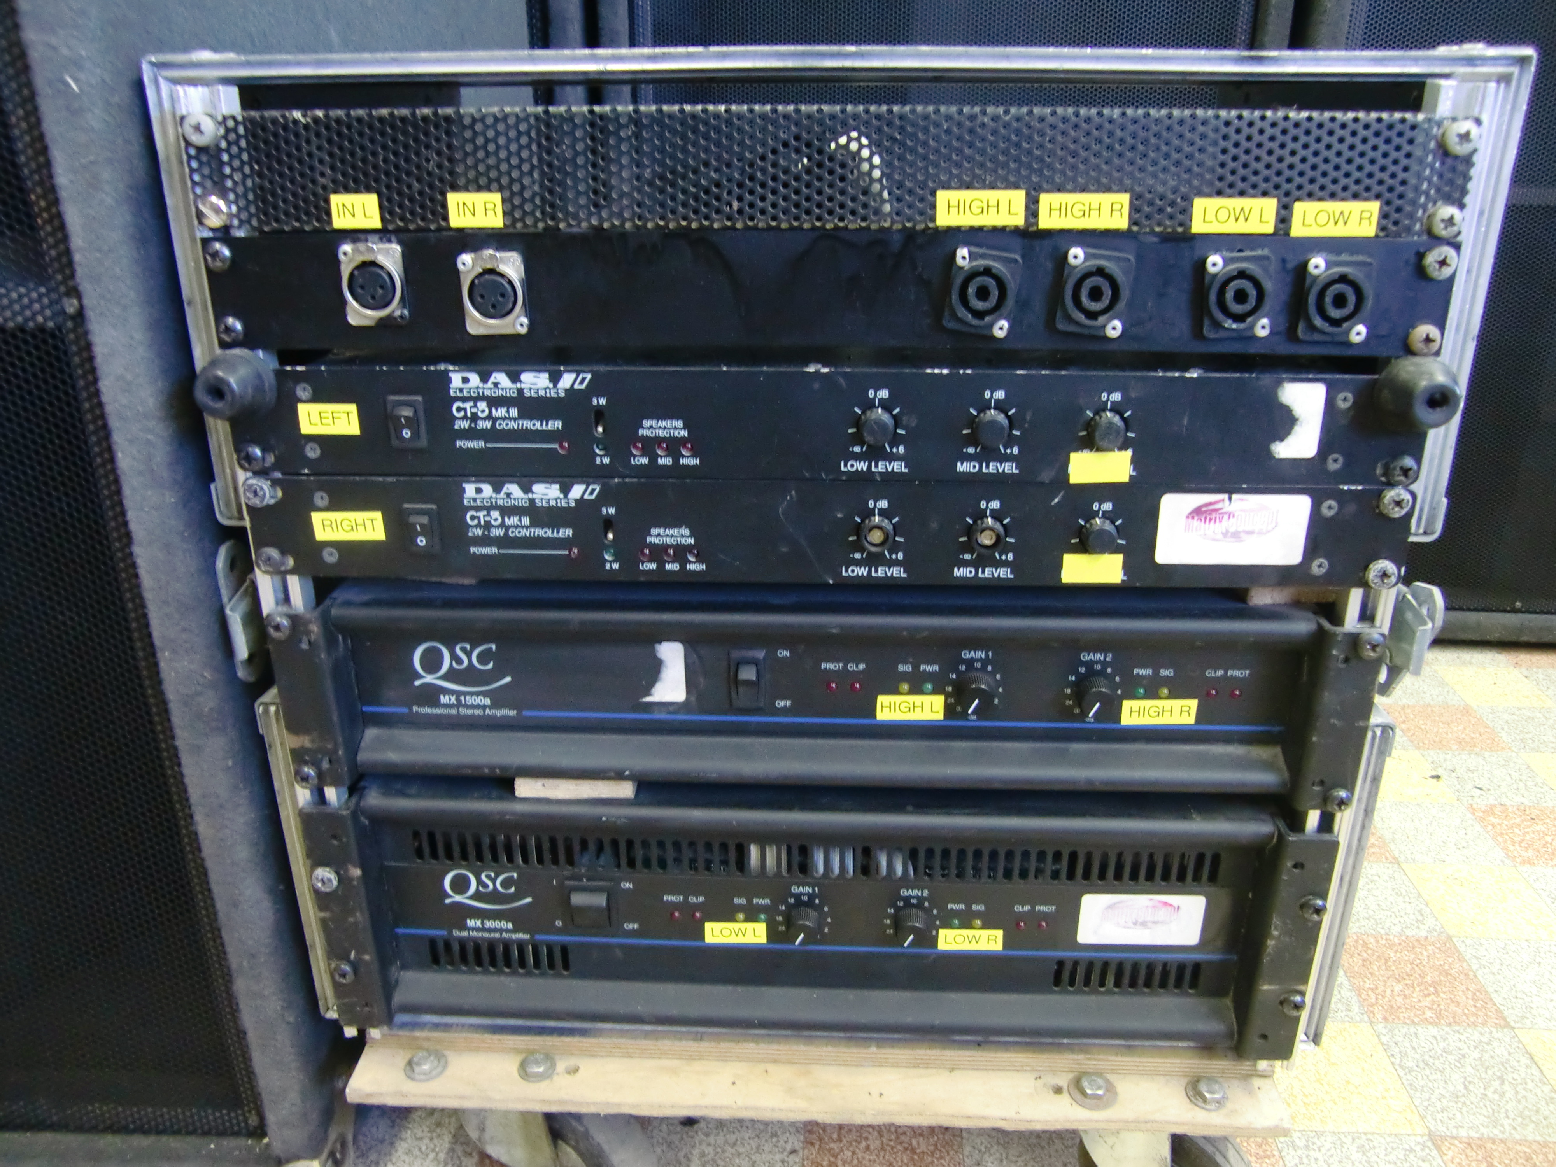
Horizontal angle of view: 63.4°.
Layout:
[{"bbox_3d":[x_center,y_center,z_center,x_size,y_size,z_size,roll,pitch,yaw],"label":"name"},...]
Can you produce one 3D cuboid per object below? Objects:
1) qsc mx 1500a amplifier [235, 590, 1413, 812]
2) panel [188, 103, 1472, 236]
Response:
[{"bbox_3d":[0.026,-0.028,0.759,0.483,0.088,0.440,1,23,2],"label":"qsc mx 1500a amplifier"},{"bbox_3d":[0.015,-0.155,0.477,0.483,0.044,0.013,1,23,2],"label":"panel"}]

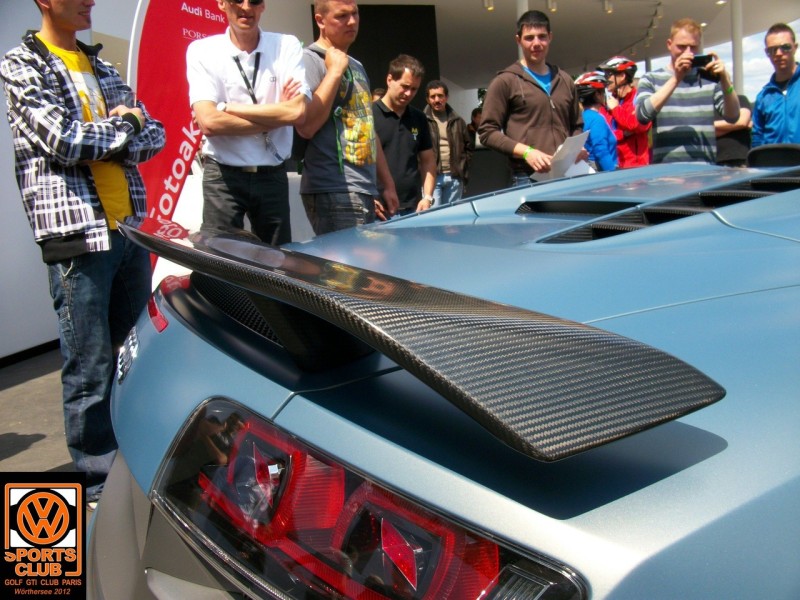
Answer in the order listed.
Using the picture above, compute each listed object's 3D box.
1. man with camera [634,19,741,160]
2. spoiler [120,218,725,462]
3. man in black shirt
[{"bbox_3d":[1.450,-0.560,4.150,0.530,1.780,0.480,2,13,7],"label":"man with camera"},{"bbox_3d":[-0.186,-0.025,1.186,0.270,0.160,1.450,-7,15,-29],"label":"spoiler"},{"bbox_3d":[-0.050,-0.370,3.870,0.500,1.630,0.430,-4,13,-17],"label":"man in black shirt"}]

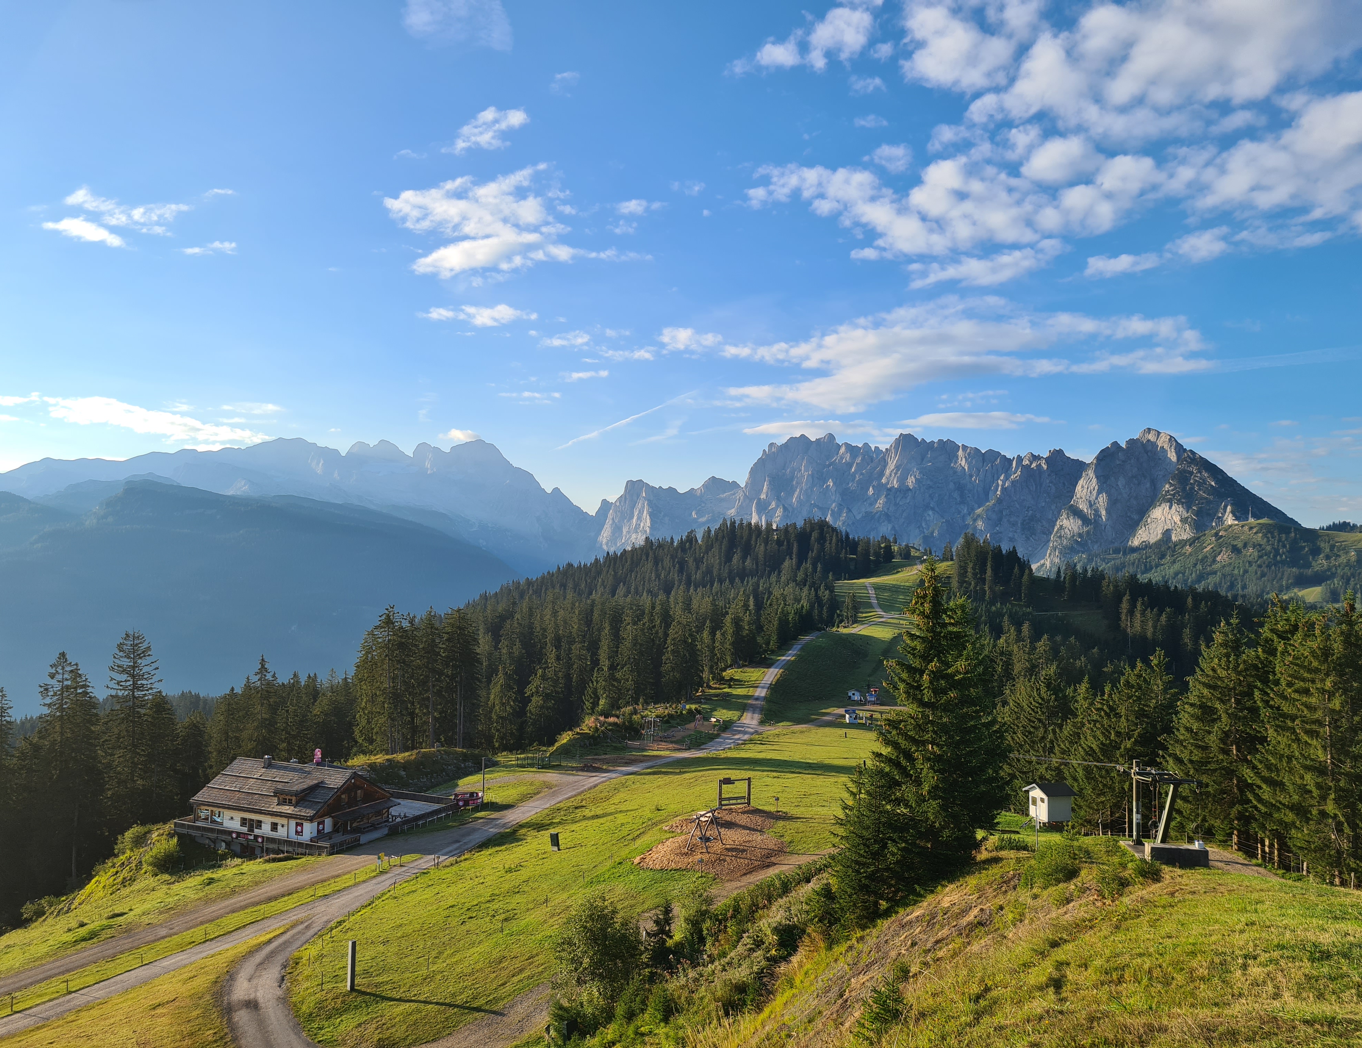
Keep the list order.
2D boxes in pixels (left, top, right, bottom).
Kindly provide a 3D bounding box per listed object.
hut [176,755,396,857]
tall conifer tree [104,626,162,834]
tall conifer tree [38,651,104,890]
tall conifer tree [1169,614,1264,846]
[{"bbox_3d":[-46.162,33.453,126.806,23.200,8.600,15.000,-1,-2,27],"label":"hut"},{"bbox_3d":[-69.447,27.737,133.000,7.200,28.500,7.200,0,-2,0],"label":"tall conifer tree"},{"bbox_3d":[-73.327,29.161,126.000,7.800,27.260,7.800,0,-2,0],"label":"tall conifer tree"},{"bbox_3d":[38.293,14.625,74.000,6.800,16.550,6.800,0,-2,0],"label":"tall conifer tree"}]

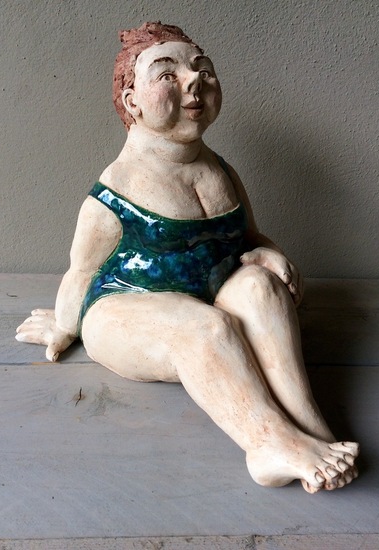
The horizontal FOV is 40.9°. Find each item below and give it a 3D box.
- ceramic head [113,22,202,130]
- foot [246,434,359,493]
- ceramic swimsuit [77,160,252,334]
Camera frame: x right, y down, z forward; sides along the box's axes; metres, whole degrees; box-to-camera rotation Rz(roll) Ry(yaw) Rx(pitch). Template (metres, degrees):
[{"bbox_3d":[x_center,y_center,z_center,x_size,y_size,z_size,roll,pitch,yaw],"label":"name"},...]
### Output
[{"bbox_3d":[-0.016,-0.152,0.402,0.082,0.096,0.088,-17,21,-31],"label":"ceramic head"},{"bbox_3d":[0.089,0.139,0.397,0.086,0.046,0.042,8,30,10],"label":"foot"},{"bbox_3d":[-0.021,-0.015,0.493,0.152,0.188,0.130,-21,37,-36],"label":"ceramic swimsuit"}]

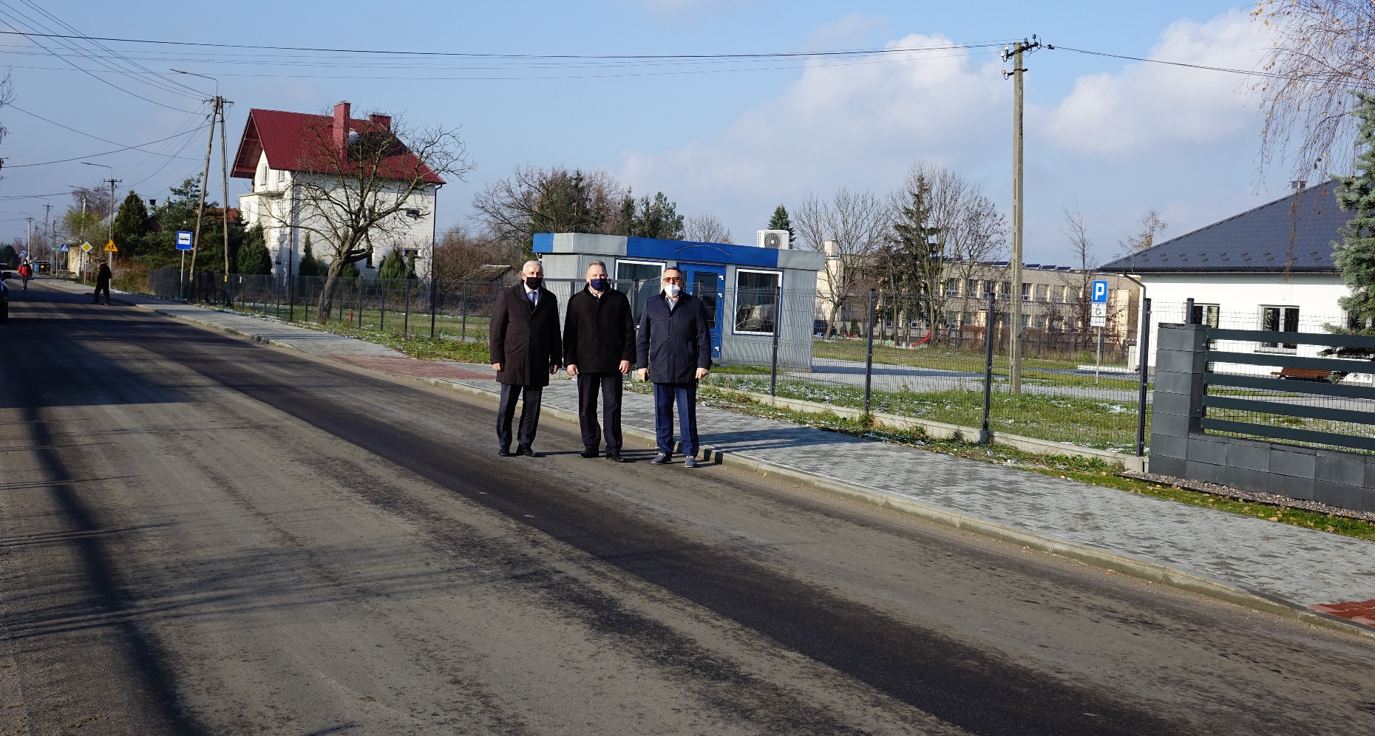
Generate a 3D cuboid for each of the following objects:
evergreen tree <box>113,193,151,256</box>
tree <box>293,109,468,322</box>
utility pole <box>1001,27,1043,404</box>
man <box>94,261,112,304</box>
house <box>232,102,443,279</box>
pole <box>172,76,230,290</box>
[{"bbox_3d":[-39.355,-8.915,107.802,2.900,7.023,2.900,3,3,0],"label":"evergreen tree"},{"bbox_3d":[-9.529,-4.635,47.363,5.500,6.692,5.300,3,3,0],"label":"tree"},{"bbox_3d":[6.530,-3.017,30.000,0.350,7.100,1.300,-2,3,-25],"label":"utility pole"},{"bbox_3d":[-23.145,-3.374,60.500,0.650,1.740,0.550,3,3,9],"label":"man"},{"bbox_3d":[-24.373,-11.565,106.750,11.733,13.968,11.544,2,3,-26],"label":"house"},{"bbox_3d":[-20.321,-7.539,64.000,2.700,9.900,1.600,2,3,-26],"label":"pole"}]

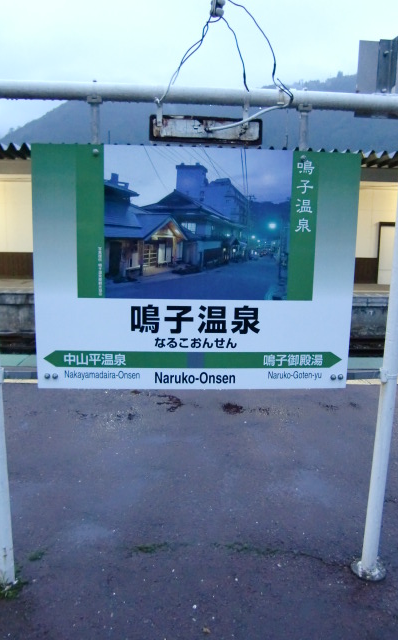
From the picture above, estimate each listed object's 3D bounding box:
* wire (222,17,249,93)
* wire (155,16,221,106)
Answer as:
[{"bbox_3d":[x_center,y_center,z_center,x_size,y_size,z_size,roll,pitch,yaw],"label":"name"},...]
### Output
[{"bbox_3d":[0.127,-0.921,1.798,0.100,0.245,0.030,0,11,-4],"label":"wire"},{"bbox_3d":[-0.037,-0.900,1.791,0.210,0.305,0.035,0,11,-4],"label":"wire"}]

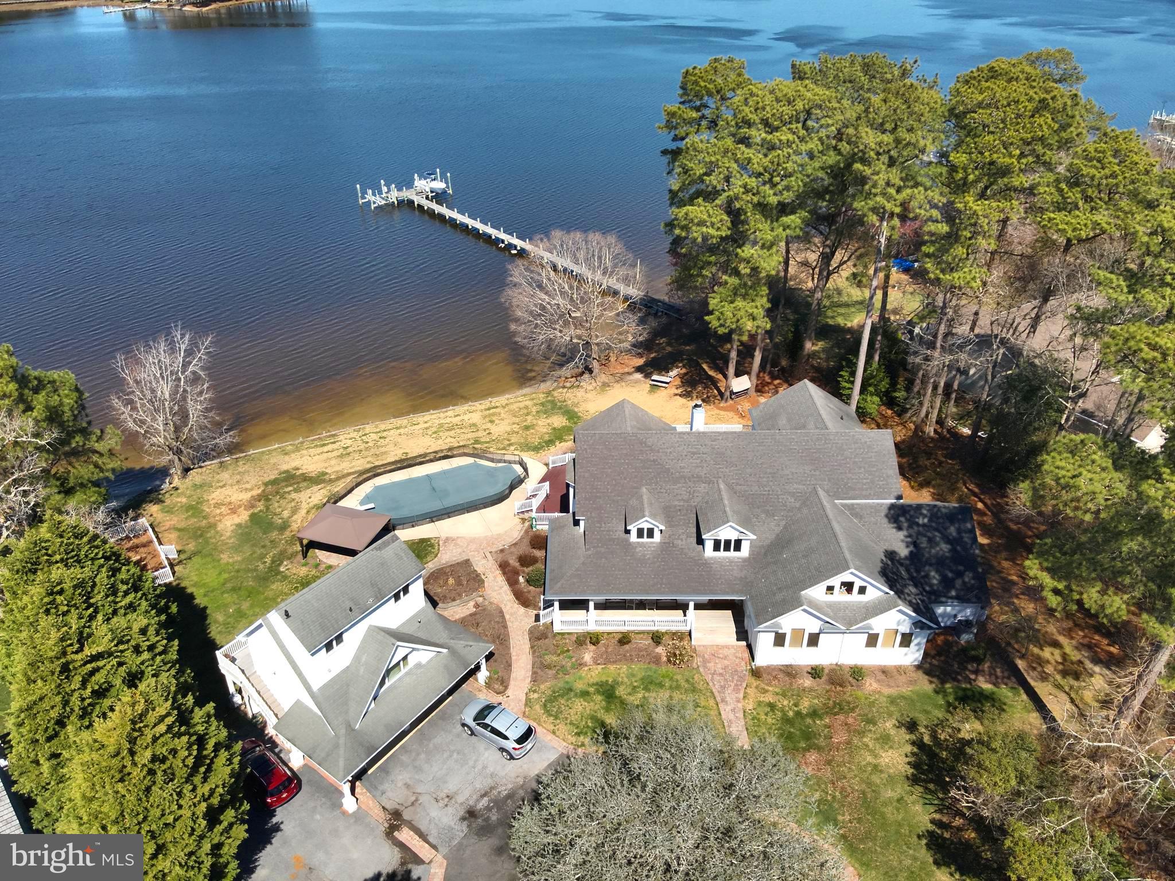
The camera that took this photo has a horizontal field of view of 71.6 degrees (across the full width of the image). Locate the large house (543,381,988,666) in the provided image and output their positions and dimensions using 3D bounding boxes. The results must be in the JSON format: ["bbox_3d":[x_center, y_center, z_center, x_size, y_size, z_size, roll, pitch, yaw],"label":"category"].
[{"bbox_3d":[10.507,3.780,53.153,26.200,9.600,20.400,0,32,0],"label":"large house"}]

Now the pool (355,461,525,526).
[{"bbox_3d":[-10.871,3.983,62.007,12.500,0.300,6.100,-12,34,-19],"label":"pool"}]

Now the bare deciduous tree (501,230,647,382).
[{"bbox_3d":[-0.921,-12.157,76.089,13.600,14.200,13.200,0,32,0],"label":"bare deciduous tree"}]

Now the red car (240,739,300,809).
[{"bbox_3d":[-16.091,16.377,40.398,4.680,1.680,1.860,24,39,34],"label":"red car"}]

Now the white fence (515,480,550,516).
[{"bbox_3d":[-4.061,4.236,60.116,1.550,1.550,2.500,11,33,17],"label":"white fence"}]

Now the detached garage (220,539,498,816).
[{"bbox_3d":[-12.546,10.784,43.516,10.700,7.900,10.600,21,37,30],"label":"detached garage"}]

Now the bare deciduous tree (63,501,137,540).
[{"bbox_3d":[-34.190,5.693,55.700,5.200,4.600,4.800,0,32,0],"label":"bare deciduous tree"}]

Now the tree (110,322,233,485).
[{"bbox_3d":[-31.504,-2.490,61.693,8.400,13.000,8.200,0,32,0],"label":"tree"}]

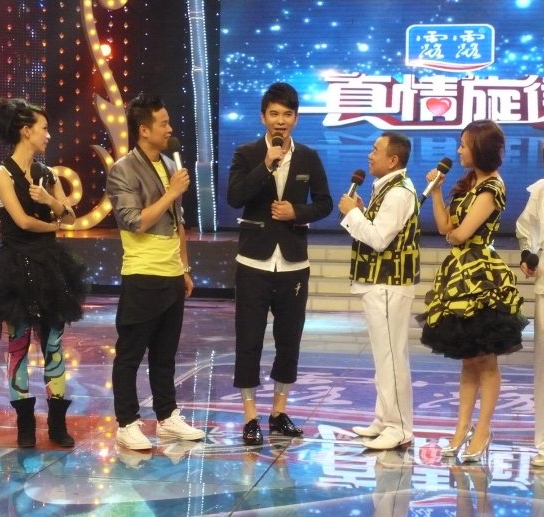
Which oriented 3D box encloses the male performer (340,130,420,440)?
[{"bbox_3d":[0.574,0.156,6.824,0.450,1.604,0.480,0,4,-13],"label":"male performer"}]

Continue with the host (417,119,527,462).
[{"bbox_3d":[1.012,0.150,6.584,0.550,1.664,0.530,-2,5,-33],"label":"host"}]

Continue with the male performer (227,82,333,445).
[{"bbox_3d":[0.029,0.024,6.882,0.550,1.840,0.400,1,4,-3],"label":"male performer"}]

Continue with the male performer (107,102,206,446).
[{"bbox_3d":[-0.565,0.060,6.707,0.470,1.769,0.500,5,5,44],"label":"male performer"}]

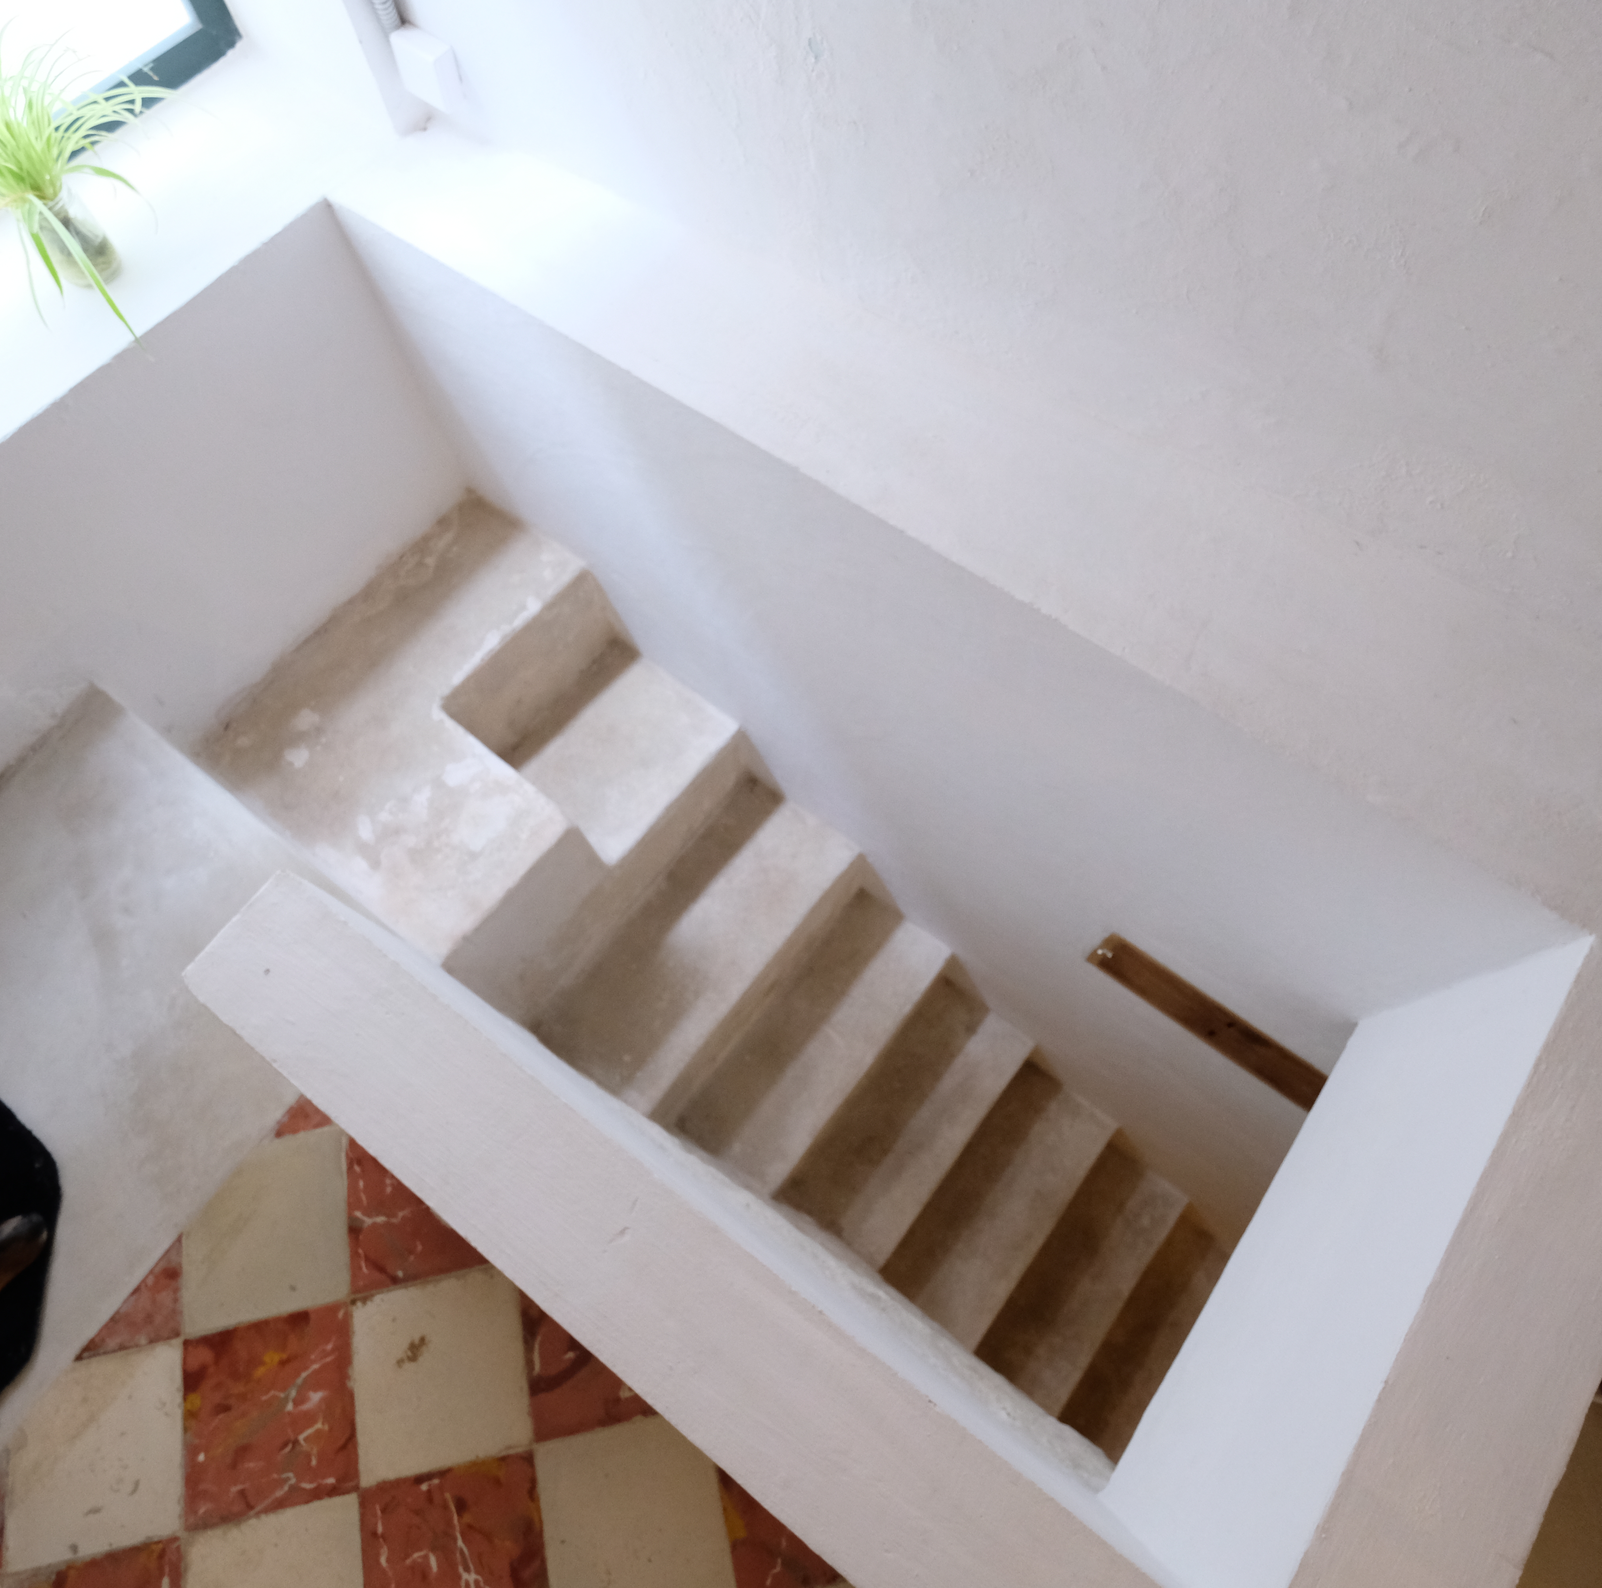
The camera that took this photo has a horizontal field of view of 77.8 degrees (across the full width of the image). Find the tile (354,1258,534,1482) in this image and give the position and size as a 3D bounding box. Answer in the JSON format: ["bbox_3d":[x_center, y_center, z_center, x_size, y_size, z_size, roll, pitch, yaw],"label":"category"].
[{"bbox_3d":[-0.424,0.679,1.173,0.200,0.010,0.200,-12,69,-3],"label":"tile"}]

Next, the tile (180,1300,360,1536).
[{"bbox_3d":[-0.619,0.722,1.163,0.200,0.010,0.200,-12,69,-3],"label":"tile"}]

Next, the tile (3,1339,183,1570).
[{"bbox_3d":[-0.814,0.765,1.152,0.200,0.010,0.200,-12,69,-3],"label":"tile"}]

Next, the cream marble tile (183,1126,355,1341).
[{"bbox_3d":[-0.663,0.540,1.233,0.200,0.010,0.200,-12,69,-3],"label":"cream marble tile"}]

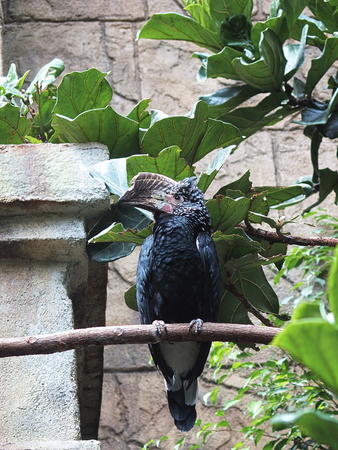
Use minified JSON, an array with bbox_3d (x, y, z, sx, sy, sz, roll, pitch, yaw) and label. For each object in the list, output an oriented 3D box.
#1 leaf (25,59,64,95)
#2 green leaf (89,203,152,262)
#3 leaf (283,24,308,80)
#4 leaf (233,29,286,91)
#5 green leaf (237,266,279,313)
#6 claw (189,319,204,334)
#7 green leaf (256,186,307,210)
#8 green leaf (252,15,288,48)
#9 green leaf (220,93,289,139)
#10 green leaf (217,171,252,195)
[{"bbox_3d":[-0.293,-0.353,5.100,0.052,0.109,0.070,40,-5,4],"label":"leaf"},{"bbox_3d":[-0.117,0.020,4.980,0.148,0.117,0.110,0,-10,0],"label":"green leaf"},{"bbox_3d":[0.301,-0.410,5.100,0.048,0.138,0.080,20,-7,2],"label":"leaf"},{"bbox_3d":[0.211,-0.386,5.000,0.126,0.144,0.110,0,-7,0],"label":"leaf"},{"bbox_3d":[0.206,0.150,5.000,0.084,0.131,0.080,-35,-6,-4],"label":"green leaf"},{"bbox_3d":[0.061,0.226,4.780,0.036,0.029,0.040,0,-10,0],"label":"claw"},{"bbox_3d":[0.267,-0.067,5.050,0.127,0.052,0.100,0,-7,0],"label":"green leaf"},{"bbox_3d":[0.239,-0.455,5.050,0.085,0.069,0.070,0,-10,0],"label":"green leaf"},{"bbox_3d":[0.201,-0.258,5.050,0.180,0.070,0.090,-28,-11,0],"label":"green leaf"},{"bbox_3d":[0.153,-0.097,5.000,0.088,0.061,0.080,0,-7,0],"label":"green leaf"}]

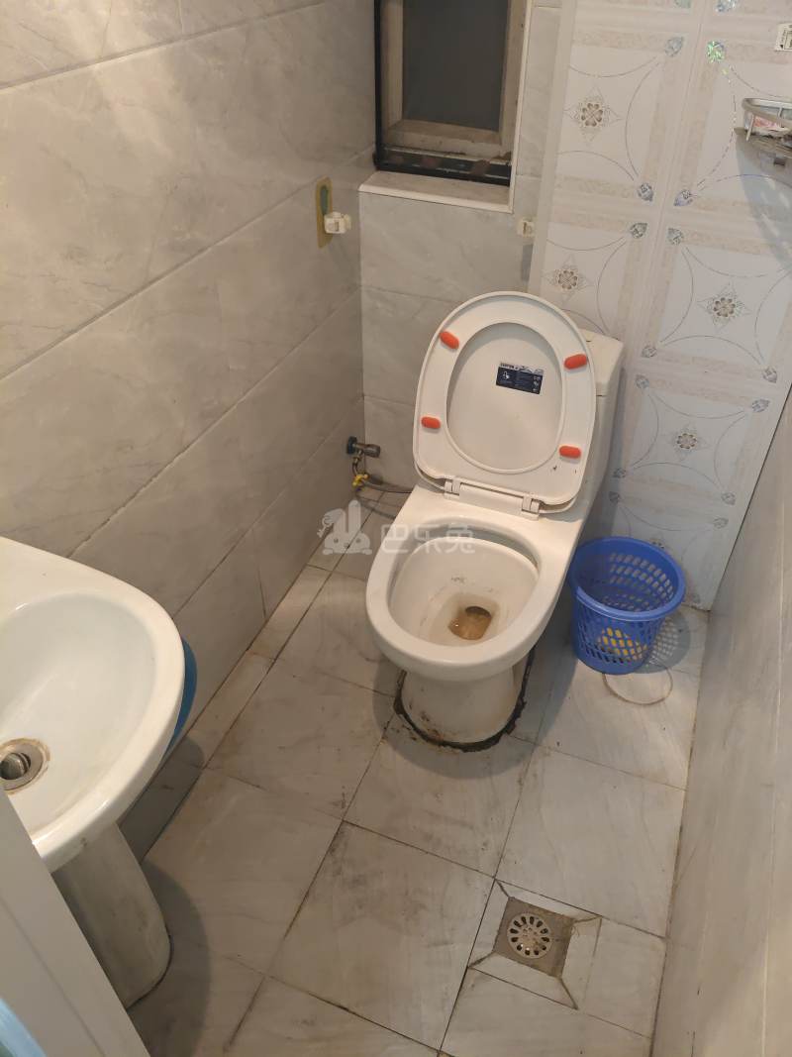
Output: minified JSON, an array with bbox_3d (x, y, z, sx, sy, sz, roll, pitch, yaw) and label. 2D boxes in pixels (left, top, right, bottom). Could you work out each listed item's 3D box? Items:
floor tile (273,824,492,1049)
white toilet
[{"bbox_3d":[-0.015,0.684,1.370,0.300,0.010,0.300,15,43,15],"label":"floor tile"},{"bbox_3d":[0.171,-0.005,1.546,0.365,0.795,0.710,14,42,16],"label":"white toilet"}]

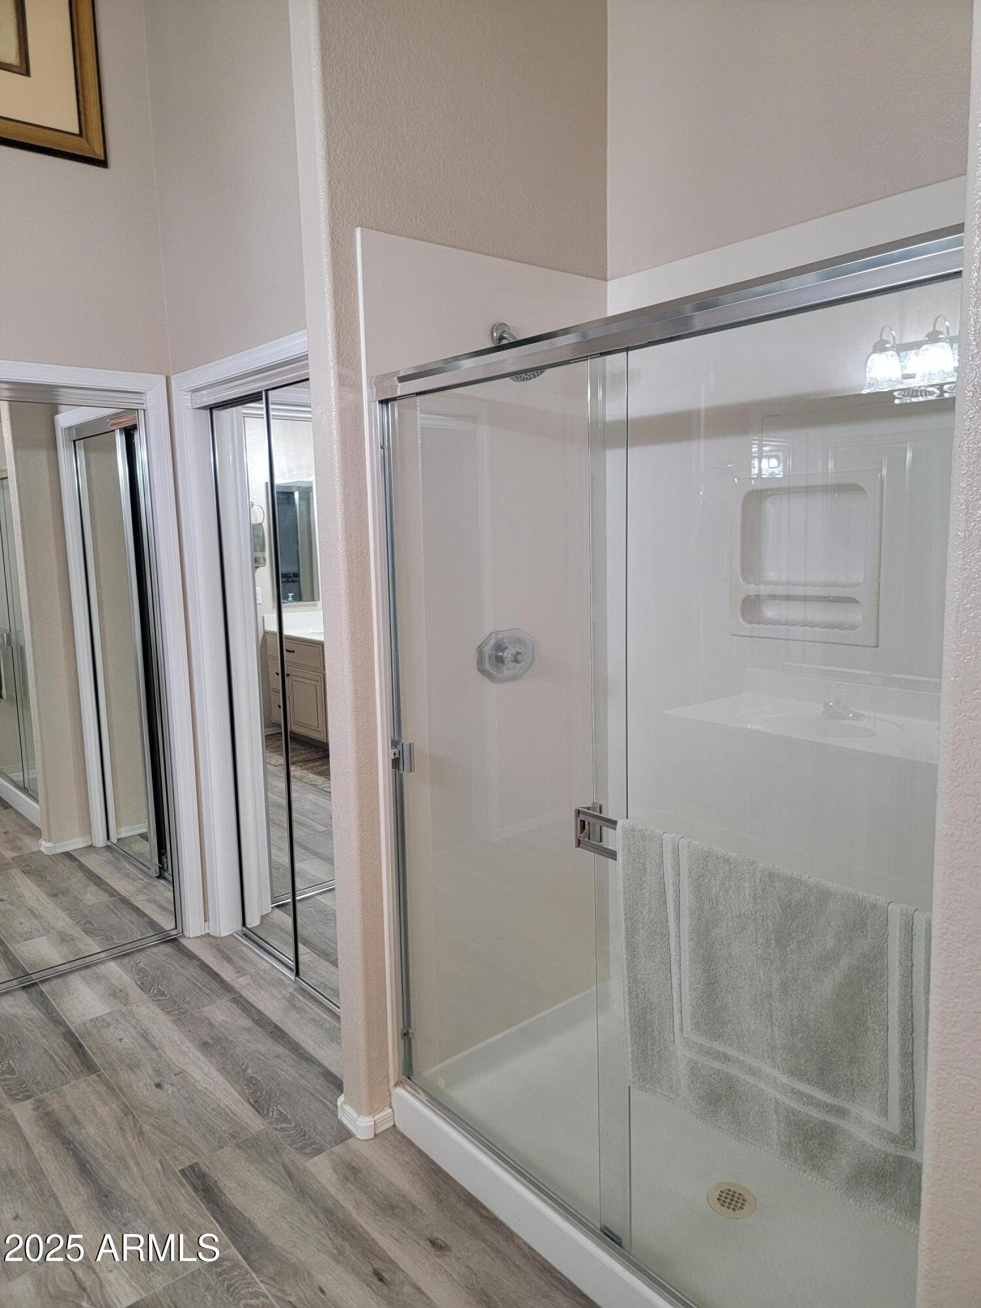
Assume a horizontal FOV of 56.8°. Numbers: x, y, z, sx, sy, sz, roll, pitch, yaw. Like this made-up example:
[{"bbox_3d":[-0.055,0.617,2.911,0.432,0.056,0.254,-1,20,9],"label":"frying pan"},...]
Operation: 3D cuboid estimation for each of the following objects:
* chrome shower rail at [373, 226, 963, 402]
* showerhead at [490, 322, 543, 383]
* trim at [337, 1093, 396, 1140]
[{"bbox_3d":[0.218,-0.558,1.586,0.047,0.057,1.460,-8,10,-39],"label":"chrome shower rail"},{"bbox_3d":[0.076,-0.776,2.299,0.105,0.165,0.160,-8,10,-39],"label":"showerhead"},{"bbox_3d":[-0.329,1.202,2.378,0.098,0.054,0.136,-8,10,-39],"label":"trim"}]

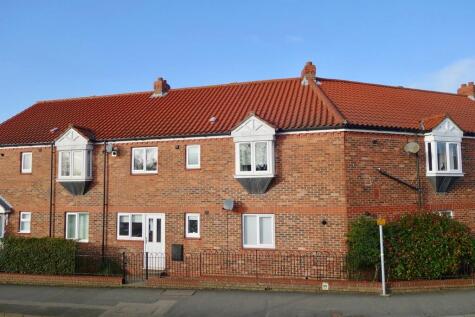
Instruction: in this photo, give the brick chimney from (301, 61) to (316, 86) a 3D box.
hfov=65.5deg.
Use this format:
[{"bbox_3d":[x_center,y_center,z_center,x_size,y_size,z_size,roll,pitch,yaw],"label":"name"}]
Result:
[{"bbox_3d":[3.213,-3.844,16.605,0.600,1.076,0.600,-2,-6,17],"label":"brick chimney"}]

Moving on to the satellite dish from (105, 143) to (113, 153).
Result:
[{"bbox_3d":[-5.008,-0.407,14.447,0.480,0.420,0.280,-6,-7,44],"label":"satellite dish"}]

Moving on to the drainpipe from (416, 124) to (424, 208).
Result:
[{"bbox_3d":[6.497,1.476,13.112,0.080,4.942,0.090,2,-6,-21],"label":"drainpipe"}]

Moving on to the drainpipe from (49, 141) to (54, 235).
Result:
[{"bbox_3d":[-7.766,1.800,15.411,0.080,4.946,0.090,-2,-6,17],"label":"drainpipe"}]

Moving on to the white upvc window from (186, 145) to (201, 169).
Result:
[{"bbox_3d":[-1.647,-0.046,13.853,0.577,0.905,0.100,-2,-6,17],"label":"white upvc window"}]

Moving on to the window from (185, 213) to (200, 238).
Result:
[{"bbox_3d":[-1.635,2.493,13.604,0.587,0.890,0.100,-2,-6,17],"label":"window"}]

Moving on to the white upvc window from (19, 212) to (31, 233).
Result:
[{"bbox_3d":[-8.936,2.719,15.629,0.582,0.863,0.100,-2,-5,16],"label":"white upvc window"}]

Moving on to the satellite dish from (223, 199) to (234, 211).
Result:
[{"bbox_3d":[-0.314,1.603,12.876,0.420,0.420,0.270,-4,-7,36],"label":"satellite dish"}]

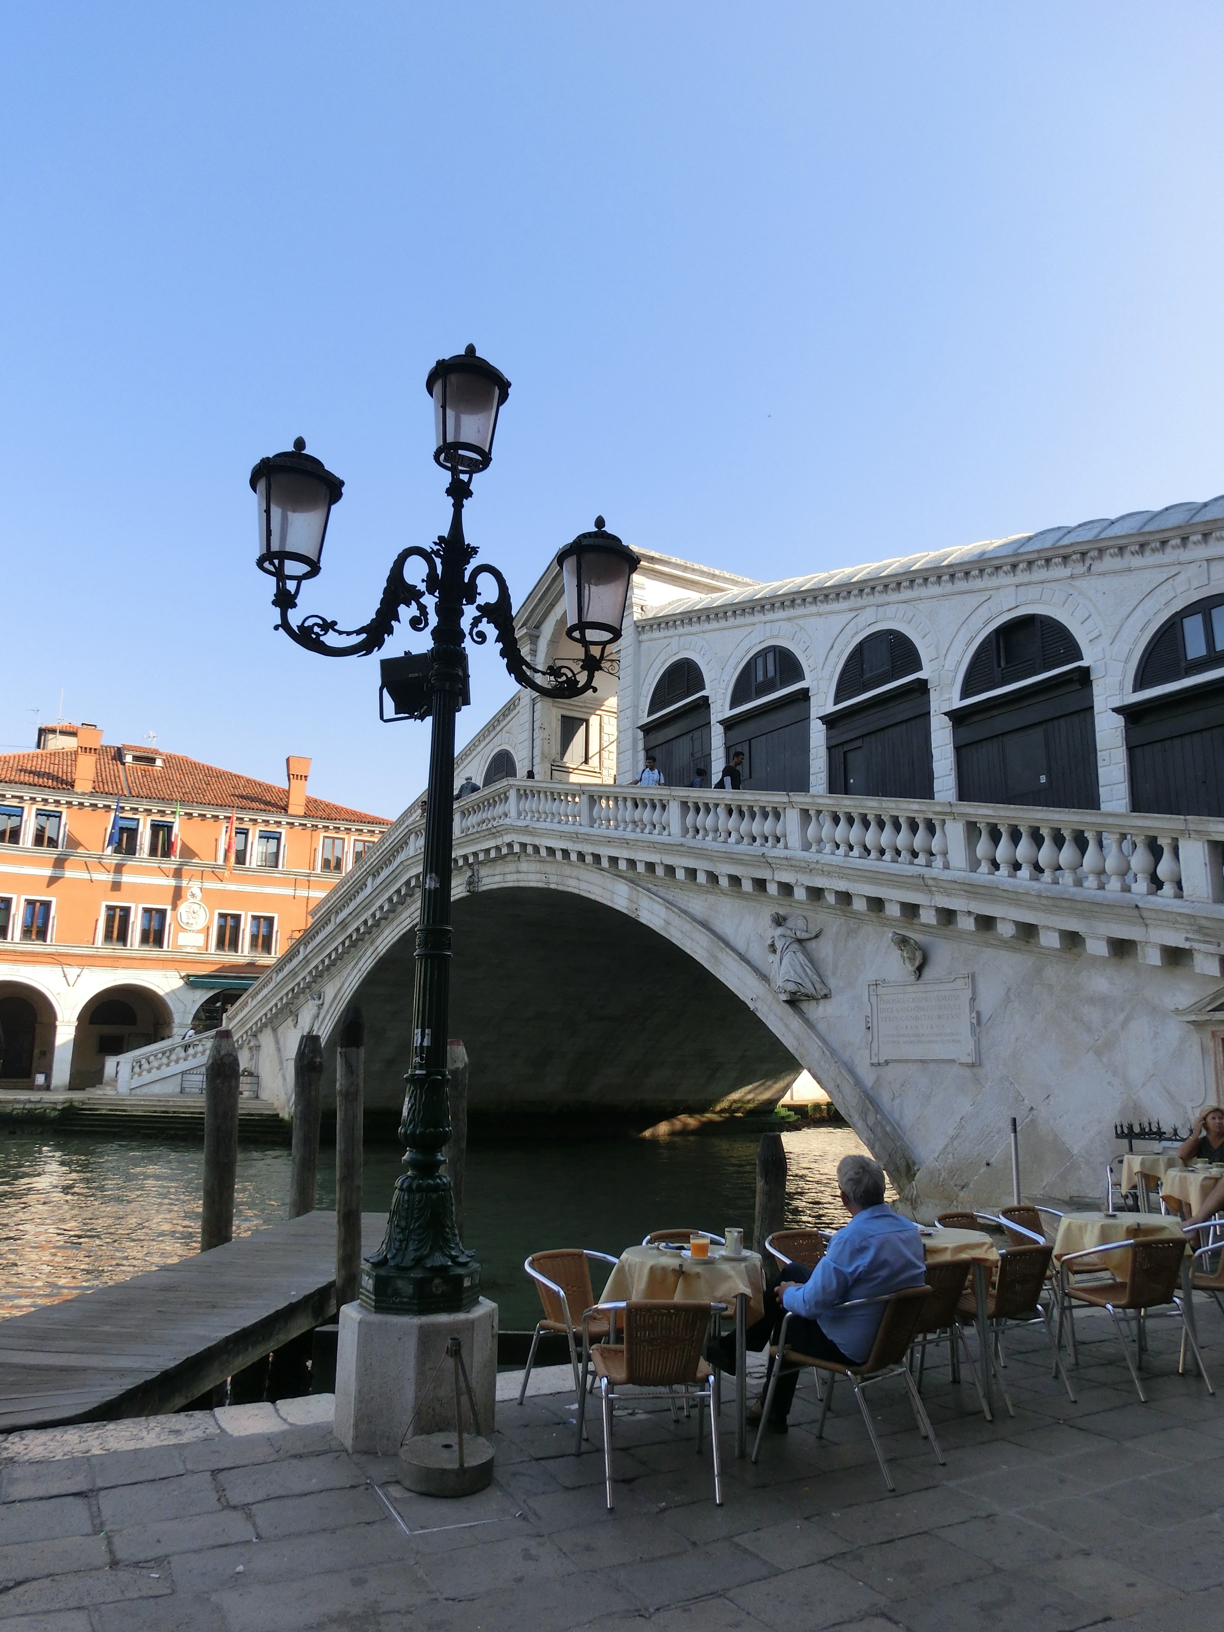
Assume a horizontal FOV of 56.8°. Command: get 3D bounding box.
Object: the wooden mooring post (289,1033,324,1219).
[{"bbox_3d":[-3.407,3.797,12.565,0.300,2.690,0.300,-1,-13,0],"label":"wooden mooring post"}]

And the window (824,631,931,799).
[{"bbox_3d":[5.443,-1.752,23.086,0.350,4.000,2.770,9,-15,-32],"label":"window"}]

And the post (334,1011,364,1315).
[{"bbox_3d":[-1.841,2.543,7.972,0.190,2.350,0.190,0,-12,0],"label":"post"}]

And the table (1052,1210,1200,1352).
[{"bbox_3d":[2.824,2.616,6.172,0.760,0.740,0.760,-4,-12,19],"label":"table"}]

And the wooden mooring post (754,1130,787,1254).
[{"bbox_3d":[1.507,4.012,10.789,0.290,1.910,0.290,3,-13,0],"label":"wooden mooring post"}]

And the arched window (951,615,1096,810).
[{"bbox_3d":[7.407,-1.451,20.194,0.350,4.200,2.850,8,-14,-32],"label":"arched window"}]

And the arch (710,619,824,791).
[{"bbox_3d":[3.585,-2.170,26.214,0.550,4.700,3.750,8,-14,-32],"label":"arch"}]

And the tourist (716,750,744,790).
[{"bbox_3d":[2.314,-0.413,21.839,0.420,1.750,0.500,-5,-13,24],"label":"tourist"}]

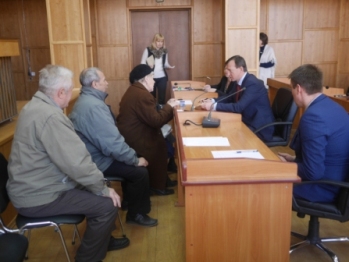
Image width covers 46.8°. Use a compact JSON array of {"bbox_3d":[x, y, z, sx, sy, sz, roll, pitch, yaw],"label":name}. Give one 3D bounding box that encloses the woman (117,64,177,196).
[{"bbox_3d":[-0.271,-0.016,4.000,0.620,1.290,0.500,-3,12,-6],"label":"woman"}]

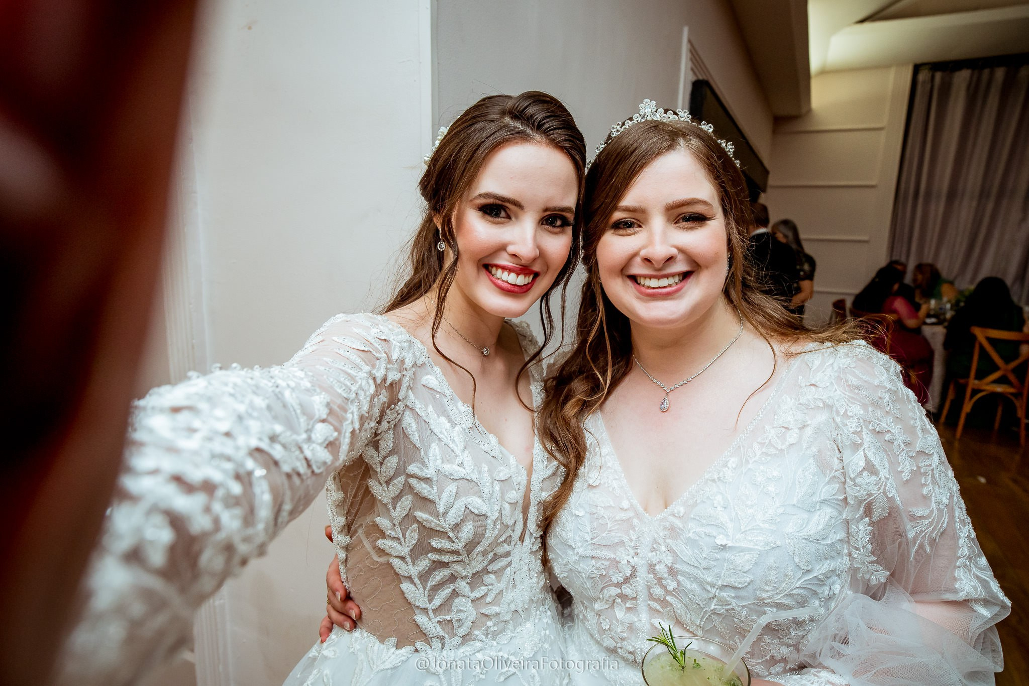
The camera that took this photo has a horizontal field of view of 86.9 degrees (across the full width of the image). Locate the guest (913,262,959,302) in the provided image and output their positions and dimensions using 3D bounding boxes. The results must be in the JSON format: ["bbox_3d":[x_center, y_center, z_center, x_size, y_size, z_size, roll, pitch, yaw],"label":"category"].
[{"bbox_3d":[4.200,-0.136,5.500,0.500,1.290,0.750,12,16,40],"label":"guest"}]

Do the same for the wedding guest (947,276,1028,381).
[{"bbox_3d":[3.800,0.098,4.420,0.560,1.270,0.780,7,13,25],"label":"wedding guest"}]

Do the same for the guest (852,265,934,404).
[{"bbox_3d":[3.480,-0.054,4.970,0.800,1.310,0.520,-3,13,-21],"label":"guest"}]

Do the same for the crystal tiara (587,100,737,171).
[{"bbox_3d":[0.166,-0.229,0.605,0.168,0.066,0.070,-1,12,15],"label":"crystal tiara"}]

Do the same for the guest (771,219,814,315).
[{"bbox_3d":[2.413,-0.265,4.930,0.360,1.670,0.460,-1,12,-14],"label":"guest"}]

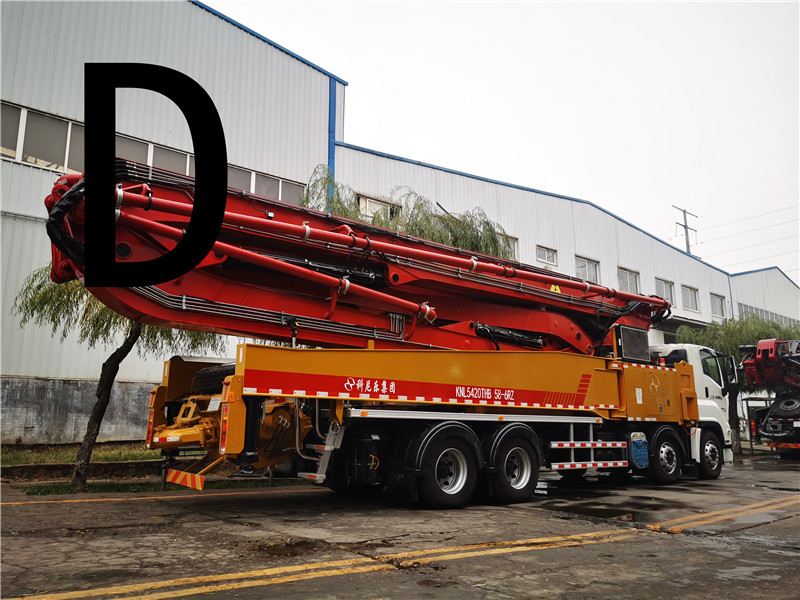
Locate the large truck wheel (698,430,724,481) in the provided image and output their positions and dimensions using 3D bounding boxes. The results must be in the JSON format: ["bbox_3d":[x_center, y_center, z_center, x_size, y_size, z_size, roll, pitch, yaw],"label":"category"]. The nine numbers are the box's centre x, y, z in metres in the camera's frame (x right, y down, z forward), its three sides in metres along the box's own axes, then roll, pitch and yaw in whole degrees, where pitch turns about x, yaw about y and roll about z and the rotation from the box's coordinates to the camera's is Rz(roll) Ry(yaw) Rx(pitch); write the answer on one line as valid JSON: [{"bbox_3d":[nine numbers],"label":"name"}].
[{"bbox_3d":[6.545,3.337,13.352,1.030,1.030,0.310,9,-15,-39],"label":"large truck wheel"}]

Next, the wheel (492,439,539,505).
[{"bbox_3d":[1.651,2.480,9.249,1.030,1.030,0.310,9,-15,-39],"label":"wheel"}]

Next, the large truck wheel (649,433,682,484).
[{"bbox_3d":[5.100,3.088,12.160,1.030,1.030,0.310,9,-15,-39],"label":"large truck wheel"}]

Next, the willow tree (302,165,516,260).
[{"bbox_3d":[0.266,0.905,17.441,5.600,7.500,5.200,-1,-12,1],"label":"willow tree"}]

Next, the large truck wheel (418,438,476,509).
[{"bbox_3d":[0.604,2.300,8.385,1.030,1.030,0.310,9,-15,-39],"label":"large truck wheel"}]

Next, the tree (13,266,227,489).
[{"bbox_3d":[-6.128,1.076,13.536,4.300,5.700,4.200,5,-13,-24],"label":"tree"}]

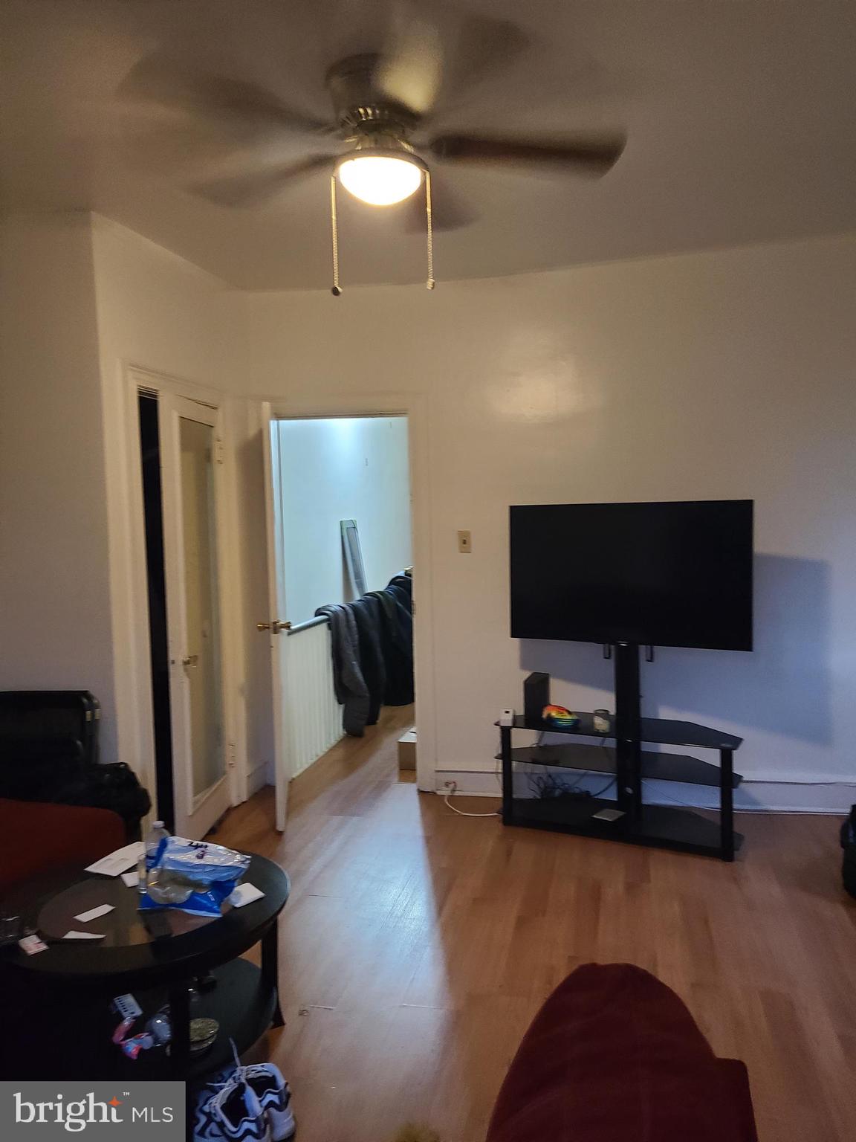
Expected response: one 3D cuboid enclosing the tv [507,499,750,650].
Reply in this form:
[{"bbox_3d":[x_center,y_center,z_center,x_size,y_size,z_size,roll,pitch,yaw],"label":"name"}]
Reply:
[{"bbox_3d":[0.915,0.012,3.970,1.118,0.648,0.060,1,5,27],"label":"tv"}]

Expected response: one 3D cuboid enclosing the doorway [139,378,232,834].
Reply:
[{"bbox_3d":[-1.113,0.241,3.920,0.120,2.010,0.720,0,4,12],"label":"doorway"}]

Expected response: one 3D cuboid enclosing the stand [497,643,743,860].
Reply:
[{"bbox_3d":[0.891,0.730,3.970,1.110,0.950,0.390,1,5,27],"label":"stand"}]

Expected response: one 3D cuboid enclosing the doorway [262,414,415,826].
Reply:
[{"bbox_3d":[-0.426,0.178,4.633,0.720,2.000,0.130,0,4,12],"label":"doorway"}]

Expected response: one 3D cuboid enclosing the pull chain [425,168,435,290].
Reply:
[{"bbox_3d":[0.003,-0.936,2.356,0.022,0.320,0.022,0,4,12],"label":"pull chain"}]

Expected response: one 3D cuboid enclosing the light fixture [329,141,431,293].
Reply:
[{"bbox_3d":[-0.124,-0.963,2.343,0.275,0.398,0.265,-1,4,0],"label":"light fixture"}]

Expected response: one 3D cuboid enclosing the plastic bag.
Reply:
[{"bbox_3d":[-0.628,0.816,2.292,0.265,0.135,0.205,0,4,12],"label":"plastic bag"}]

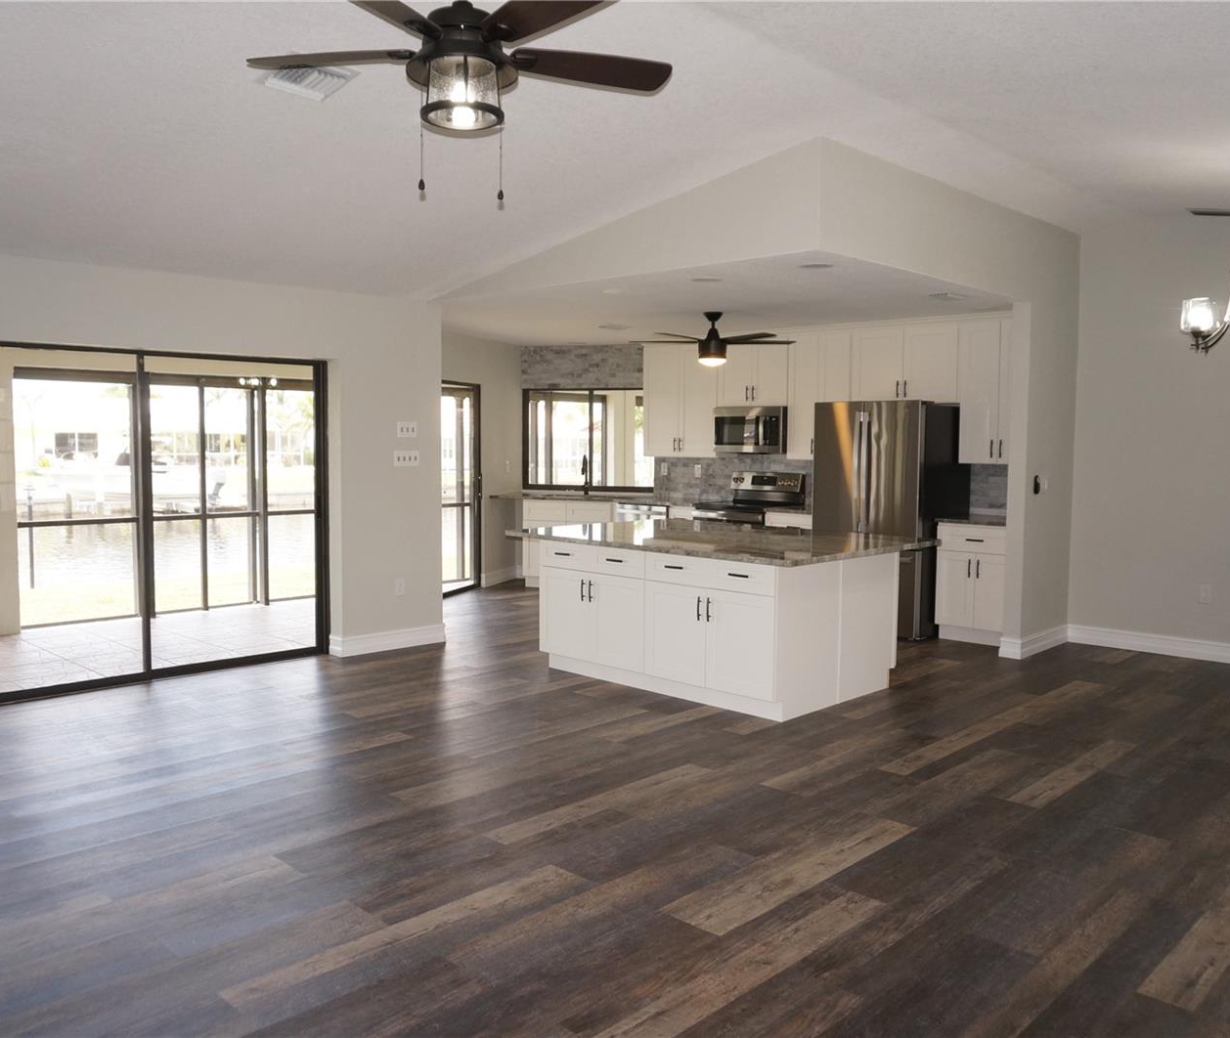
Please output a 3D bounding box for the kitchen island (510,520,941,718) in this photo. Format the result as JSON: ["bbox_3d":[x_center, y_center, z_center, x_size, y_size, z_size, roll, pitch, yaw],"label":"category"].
[{"bbox_3d":[0.600,0.548,6.567,1.460,0.879,2.286,-4,6,-45],"label":"kitchen island"}]

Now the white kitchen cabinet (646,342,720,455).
[{"bbox_3d":[0.713,-1.130,9.860,0.329,1.078,0.900,-4,6,-45],"label":"white kitchen cabinet"}]

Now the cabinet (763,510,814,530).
[{"bbox_3d":[1.689,0.383,8.794,0.612,0.878,0.605,-4,6,-45],"label":"cabinet"}]

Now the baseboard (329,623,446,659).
[{"bbox_3d":[-1.625,0.857,7.448,0.833,0.130,0.183,-4,6,-45],"label":"baseboard"}]

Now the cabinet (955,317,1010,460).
[{"bbox_3d":[2.942,-0.946,7.792,0.600,1.065,0.346,5,7,44],"label":"cabinet"}]

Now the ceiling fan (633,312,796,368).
[{"bbox_3d":[0.732,-1.328,7.767,1.270,0.410,1.220,0,4,0],"label":"ceiling fan"}]

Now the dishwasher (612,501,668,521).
[{"bbox_3d":[0.460,0.293,9.934,0.605,0.841,0.612,-4,6,-45],"label":"dishwasher"}]

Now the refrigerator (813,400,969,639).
[{"bbox_3d":[2.171,-0.022,8.278,0.904,1.791,0.805,5,7,44],"label":"refrigerator"}]

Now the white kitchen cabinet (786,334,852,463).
[{"bbox_3d":[1.831,-1.038,8.872,0.625,1.065,0.346,5,7,44],"label":"white kitchen cabinet"}]

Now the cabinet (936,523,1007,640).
[{"bbox_3d":[2.820,0.464,7.748,0.612,0.875,0.605,-4,6,-45],"label":"cabinet"}]

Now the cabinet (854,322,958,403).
[{"bbox_3d":[2.390,-1.219,8.308,0.940,0.608,0.346,5,7,44],"label":"cabinet"}]

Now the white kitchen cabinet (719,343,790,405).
[{"bbox_3d":[1.329,-1.309,9.340,0.777,0.604,0.346,5,7,44],"label":"white kitchen cabinet"}]

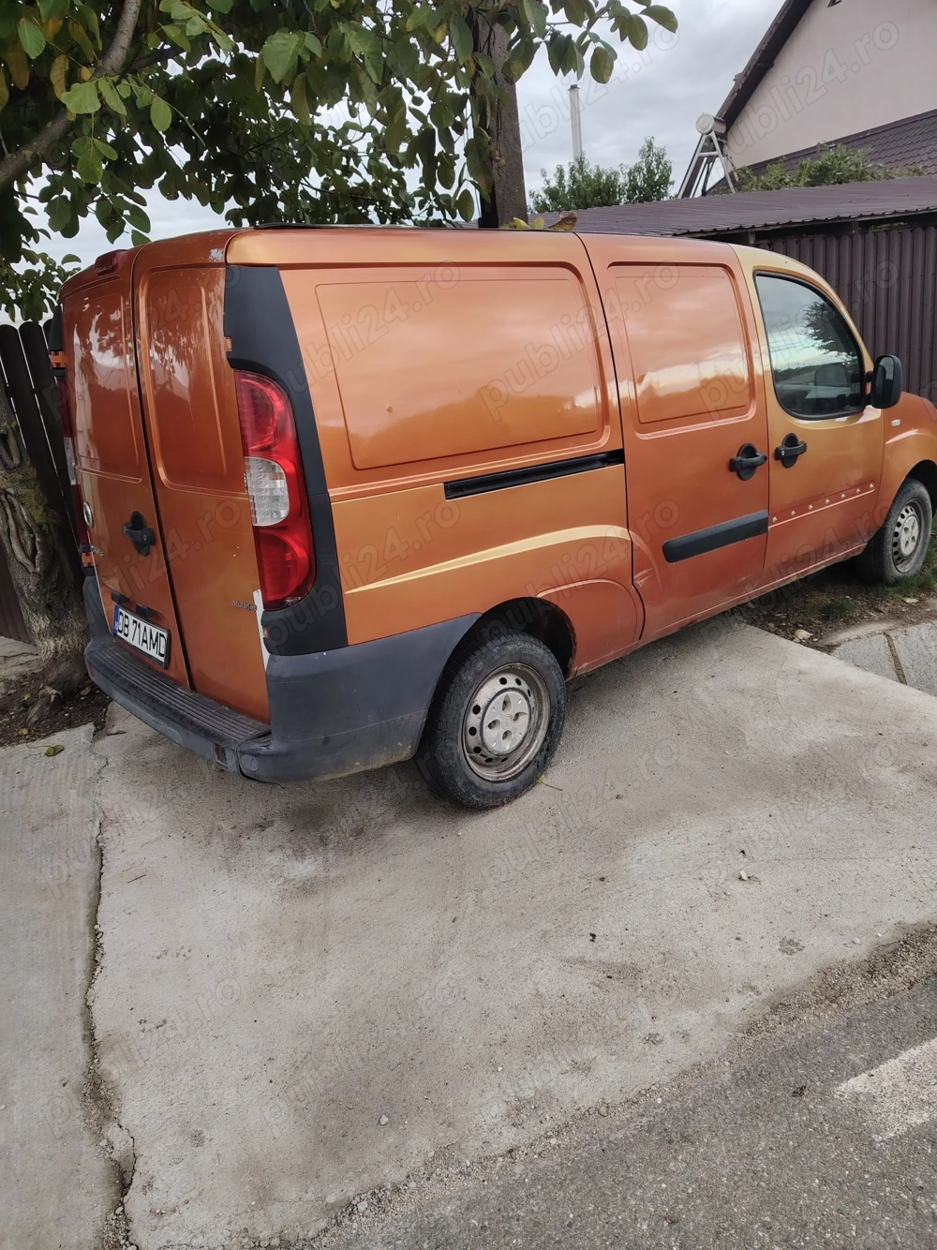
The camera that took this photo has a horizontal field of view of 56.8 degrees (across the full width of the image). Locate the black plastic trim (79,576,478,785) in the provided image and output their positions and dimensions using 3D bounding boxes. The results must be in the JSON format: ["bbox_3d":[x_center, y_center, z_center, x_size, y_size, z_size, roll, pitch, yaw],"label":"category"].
[{"bbox_3d":[-0.800,0.066,3.123,0.727,0.404,1.707,-18,22,-37],"label":"black plastic trim"}]

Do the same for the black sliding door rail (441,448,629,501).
[{"bbox_3d":[0.227,-0.484,2.745,0.798,0.059,0.040,-18,22,-37],"label":"black sliding door rail"}]

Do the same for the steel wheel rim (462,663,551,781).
[{"bbox_3d":[0.087,0.312,2.937,0.409,0.409,0.151,-18,22,-37],"label":"steel wheel rim"}]

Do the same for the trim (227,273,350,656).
[{"bbox_3d":[-0.481,-0.398,2.232,0.202,0.990,0.162,-18,22,-37],"label":"trim"}]

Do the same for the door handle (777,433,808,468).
[{"bbox_3d":[1.345,-0.720,3.592,0.205,0.140,0.060,-20,23,-36],"label":"door handle"}]

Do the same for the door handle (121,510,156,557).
[{"bbox_3d":[-1.062,-0.296,2.800,0.061,0.141,0.232,-18,22,-37],"label":"door handle"}]

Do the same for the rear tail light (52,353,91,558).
[{"bbox_3d":[-1.503,-0.628,3.370,0.162,0.656,0.141,-18,22,-37],"label":"rear tail light"}]

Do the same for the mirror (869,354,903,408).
[{"bbox_3d":[1.860,-1.089,3.875,0.120,0.230,0.170,-15,21,-27],"label":"mirror"}]

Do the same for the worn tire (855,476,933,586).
[{"bbox_3d":[2.336,-0.493,4.741,0.606,0.606,0.182,-18,22,-37],"label":"worn tire"}]

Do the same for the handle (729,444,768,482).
[{"bbox_3d":[1.106,-0.636,3.405,0.212,0.140,0.060,-20,23,-36],"label":"handle"}]

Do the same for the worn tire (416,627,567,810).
[{"bbox_3d":[0.082,0.310,2.942,0.606,0.606,0.182,-18,22,-37],"label":"worn tire"}]

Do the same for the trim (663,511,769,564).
[{"bbox_3d":[0.991,-0.351,3.428,0.707,0.091,0.030,-18,22,-37],"label":"trim"}]

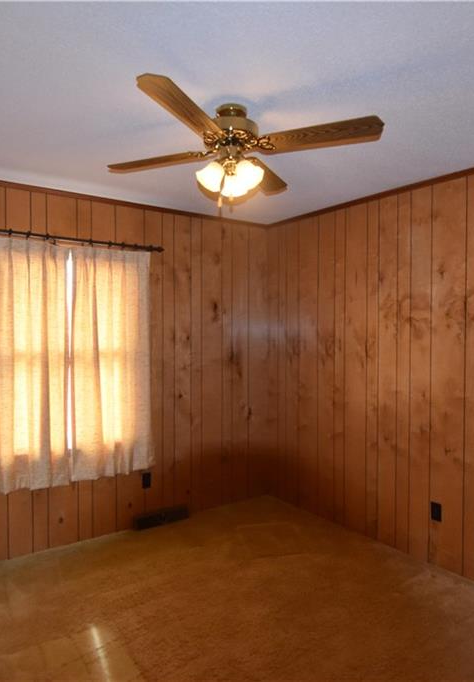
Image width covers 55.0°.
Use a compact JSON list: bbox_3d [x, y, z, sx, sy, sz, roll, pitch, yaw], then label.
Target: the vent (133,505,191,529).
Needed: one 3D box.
[{"bbox_3d":[-0.575,1.373,3.566,0.429,0.104,0.069,-1,1,-33],"label":"vent"}]

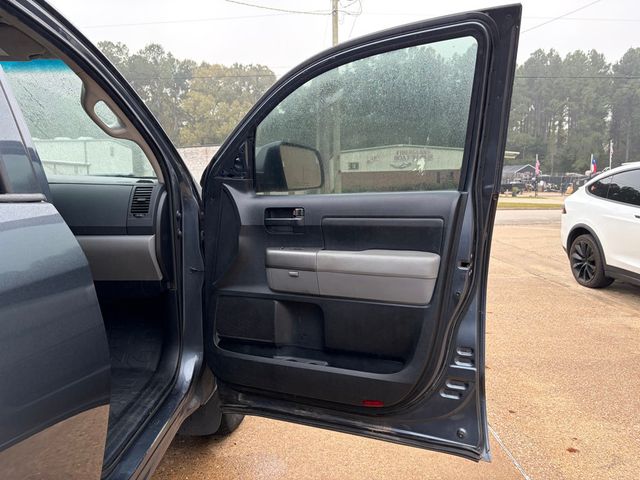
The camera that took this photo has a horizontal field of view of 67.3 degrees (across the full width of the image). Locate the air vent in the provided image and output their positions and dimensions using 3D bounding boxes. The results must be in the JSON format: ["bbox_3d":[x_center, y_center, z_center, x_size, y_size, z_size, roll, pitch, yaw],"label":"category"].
[{"bbox_3d":[-0.709,-0.153,1.910,0.082,0.117,0.035,0,6,2],"label":"air vent"}]

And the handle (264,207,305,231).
[{"bbox_3d":[-0.118,-0.070,1.600,0.147,0.083,0.040,3,7,23],"label":"handle"}]

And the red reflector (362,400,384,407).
[{"bbox_3d":[0.174,0.529,1.555,0.073,0.020,0.012,3,7,23],"label":"red reflector"}]

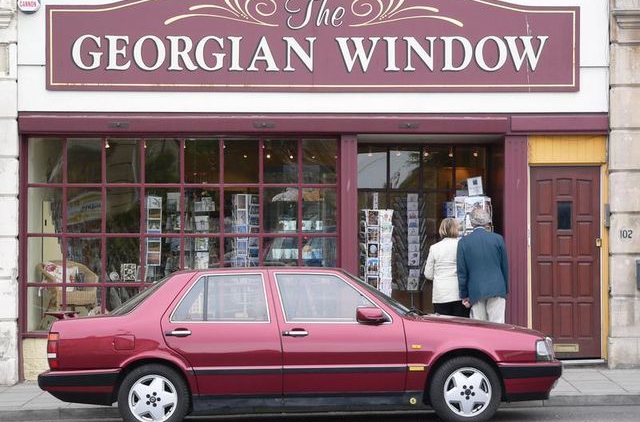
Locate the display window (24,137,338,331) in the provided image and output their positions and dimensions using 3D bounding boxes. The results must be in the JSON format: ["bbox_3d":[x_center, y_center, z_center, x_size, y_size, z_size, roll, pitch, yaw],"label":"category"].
[{"bbox_3d":[-1.476,0.250,20.100,3.347,2.068,0.120,0,-1,0],"label":"display window"}]

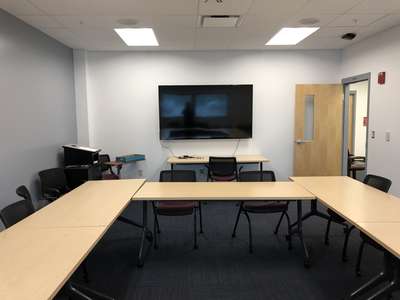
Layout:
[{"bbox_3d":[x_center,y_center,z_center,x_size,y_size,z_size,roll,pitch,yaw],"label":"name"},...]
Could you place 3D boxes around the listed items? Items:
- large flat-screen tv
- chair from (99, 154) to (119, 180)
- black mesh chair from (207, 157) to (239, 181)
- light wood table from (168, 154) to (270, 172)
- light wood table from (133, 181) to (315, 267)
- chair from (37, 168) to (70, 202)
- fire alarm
[{"bbox_3d":[0.128,-0.770,6.677,1.910,1.100,0.080,0,6,0],"label":"large flat-screen tv"},{"bbox_3d":[-1.668,0.540,5.578,0.600,0.840,0.580,-4,7,-34],"label":"chair"},{"bbox_3d":[0.382,0.522,5.668,0.600,0.840,0.580,0,6,1],"label":"black mesh chair"},{"bbox_3d":[0.344,0.524,6.151,1.820,0.735,0.750,0,6,0],"label":"light wood table"},{"bbox_3d":[0.239,0.796,3.575,1.810,0.735,0.760,0,6,0],"label":"light wood table"},{"bbox_3d":[-1.700,0.686,4.185,0.580,0.840,0.600,4,7,32],"label":"chair"},{"bbox_3d":[2.932,-1.159,5.215,0.055,0.190,0.130,0,6,0],"label":"fire alarm"}]

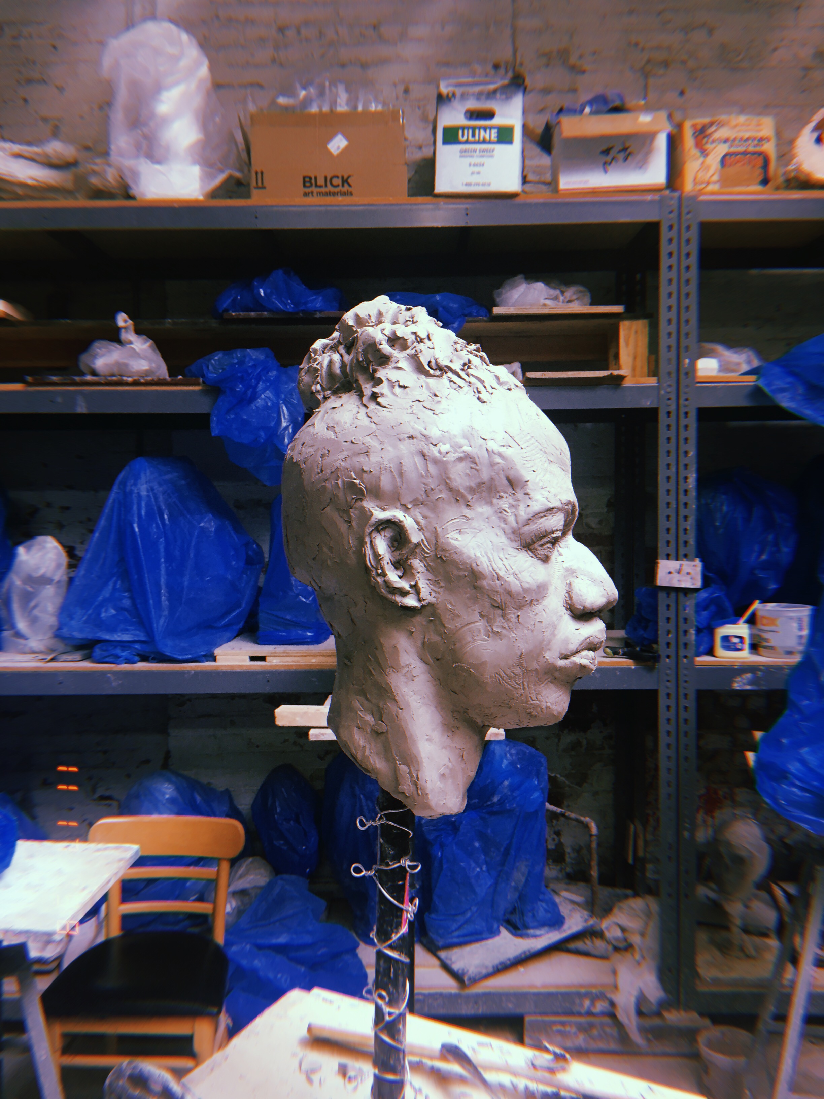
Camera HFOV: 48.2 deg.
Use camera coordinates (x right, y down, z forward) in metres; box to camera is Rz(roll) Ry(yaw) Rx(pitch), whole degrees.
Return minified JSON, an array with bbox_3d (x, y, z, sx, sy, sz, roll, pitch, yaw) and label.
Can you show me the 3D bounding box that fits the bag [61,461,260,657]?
[{"bbox_3d":[-0.819,0.018,3.032,0.630,0.632,0.460,-1,5,0],"label":"bag"}]

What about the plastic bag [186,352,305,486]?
[{"bbox_3d":[-0.490,-0.391,2.746,0.348,0.406,0.260,-1,3,0],"label":"plastic bag"}]

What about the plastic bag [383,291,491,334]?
[{"bbox_3d":[0.066,-0.727,2.869,0.360,0.150,0.300,-1,5,0],"label":"plastic bag"}]

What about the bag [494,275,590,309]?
[{"bbox_3d":[0.416,-0.807,2.942,0.305,0.127,0.270,-1,5,0],"label":"bag"}]

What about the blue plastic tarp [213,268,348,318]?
[{"bbox_3d":[-0.415,-0.796,2.912,0.411,0.174,0.280,-1,3,0],"label":"blue plastic tarp"}]

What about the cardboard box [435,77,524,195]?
[{"bbox_3d":[0.193,-1.181,2.741,0.247,0.319,0.250,-1,3,0],"label":"cardboard box"}]

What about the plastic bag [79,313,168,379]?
[{"bbox_3d":[-0.875,-0.609,2.805,0.269,0.211,0.220,-1,3,0],"label":"plastic bag"}]

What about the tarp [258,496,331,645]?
[{"bbox_3d":[-0.378,0.053,3.035,0.250,0.482,0.260,-1,5,0],"label":"tarp"}]

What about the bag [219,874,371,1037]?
[{"bbox_3d":[-0.382,1.272,2.999,0.460,0.345,0.450,-1,5,0],"label":"bag"}]

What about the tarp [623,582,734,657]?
[{"bbox_3d":[0.874,0.209,3.010,0.340,0.210,0.270,-1,5,0],"label":"tarp"}]

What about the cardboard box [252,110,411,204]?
[{"bbox_3d":[-0.246,-1.170,2.889,0.463,0.274,0.320,-1,3,0],"label":"cardboard box"}]

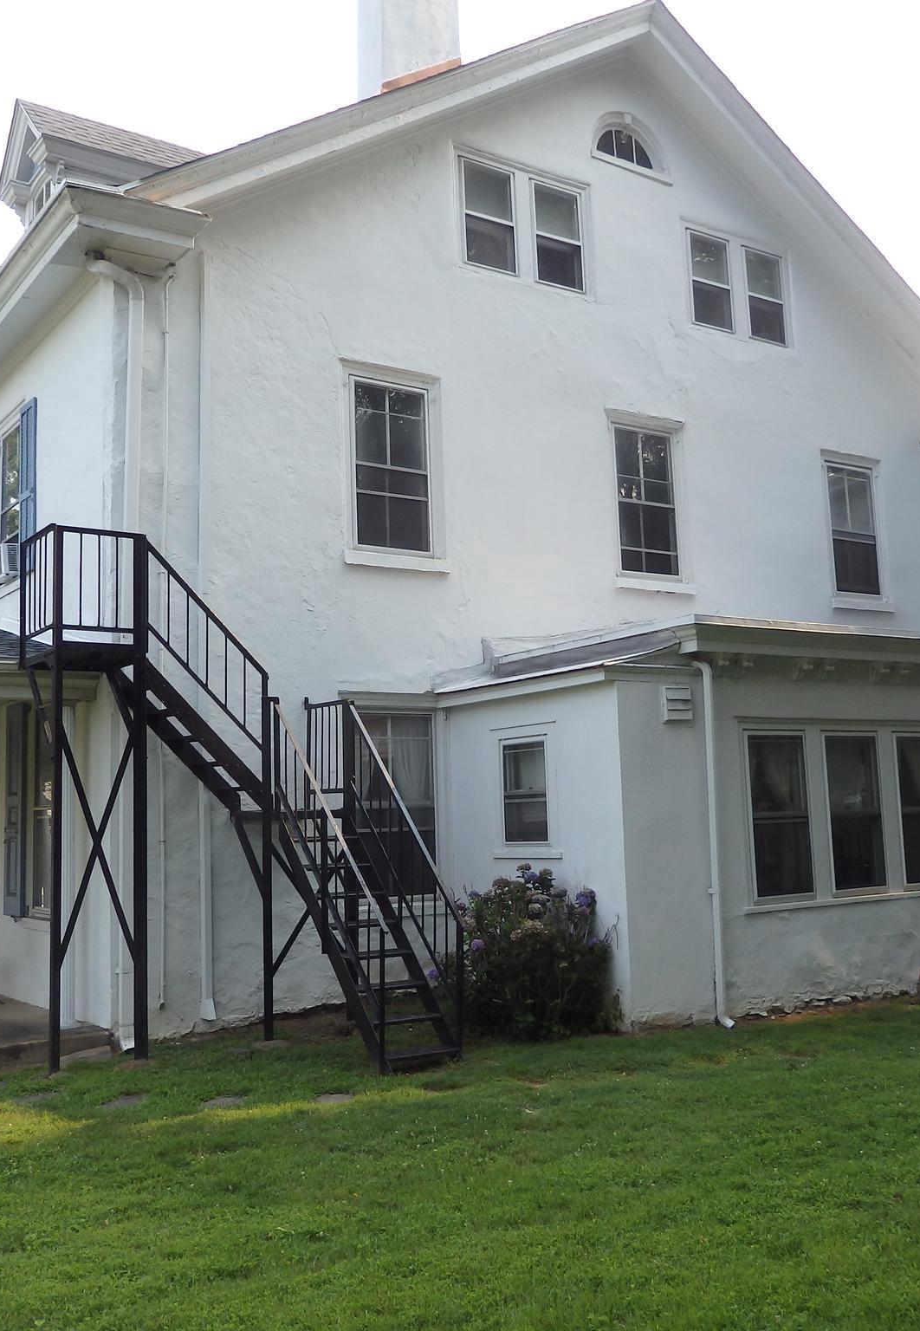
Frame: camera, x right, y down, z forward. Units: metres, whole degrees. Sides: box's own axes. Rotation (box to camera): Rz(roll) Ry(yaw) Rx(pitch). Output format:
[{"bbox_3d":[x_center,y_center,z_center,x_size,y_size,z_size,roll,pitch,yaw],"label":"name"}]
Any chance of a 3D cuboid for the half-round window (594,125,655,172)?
[{"bbox_3d":[1.923,-6.071,14.949,0.927,0.412,0.144,3,-8,-34],"label":"half-round window"}]

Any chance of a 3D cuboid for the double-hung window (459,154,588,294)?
[{"bbox_3d":[0.707,-4.839,14.169,1.767,1.263,0.115,3,-8,-35],"label":"double-hung window"}]

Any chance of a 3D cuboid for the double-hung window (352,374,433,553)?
[{"bbox_3d":[-0.690,-1.966,12.816,0.919,1.740,0.115,3,-8,-35],"label":"double-hung window"}]

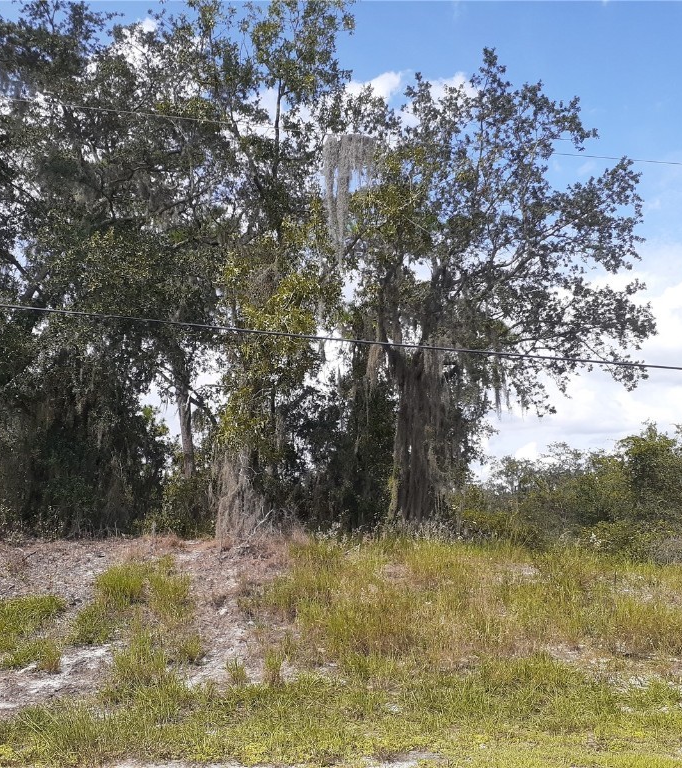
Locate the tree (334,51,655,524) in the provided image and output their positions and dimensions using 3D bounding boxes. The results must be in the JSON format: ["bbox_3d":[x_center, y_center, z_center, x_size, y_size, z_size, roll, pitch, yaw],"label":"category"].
[{"bbox_3d":[2.880,-1.880,15.000,6.000,9.000,5.500,0,-5,0],"label":"tree"}]

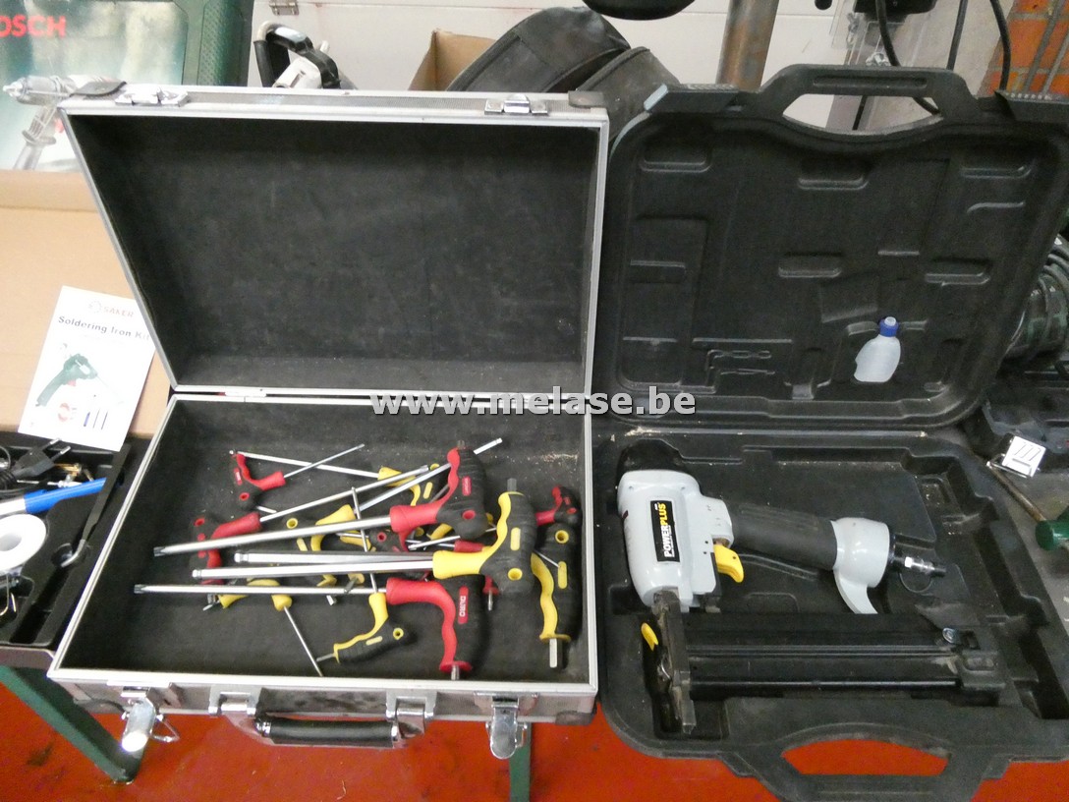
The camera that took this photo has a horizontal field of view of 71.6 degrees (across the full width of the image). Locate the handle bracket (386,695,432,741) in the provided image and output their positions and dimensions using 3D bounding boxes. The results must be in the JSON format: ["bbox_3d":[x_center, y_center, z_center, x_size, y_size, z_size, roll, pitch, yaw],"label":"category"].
[{"bbox_3d":[-0.102,0.259,0.604,0.036,0.054,0.019,1,48,1],"label":"handle bracket"}]

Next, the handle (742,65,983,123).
[{"bbox_3d":[0.257,-0.246,0.592,0.182,0.039,0.024,1,36,1],"label":"handle"}]

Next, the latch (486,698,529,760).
[{"bbox_3d":[-0.023,0.258,0.583,0.032,0.034,0.036,1,48,1],"label":"latch"}]

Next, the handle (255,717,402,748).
[{"bbox_3d":[-0.170,0.272,0.610,0.117,0.021,0.020,1,48,1],"label":"handle"}]

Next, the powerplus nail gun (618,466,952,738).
[{"bbox_3d":[0.230,0.167,0.657,0.297,0.061,0.247,1,48,1],"label":"powerplus nail gun"}]

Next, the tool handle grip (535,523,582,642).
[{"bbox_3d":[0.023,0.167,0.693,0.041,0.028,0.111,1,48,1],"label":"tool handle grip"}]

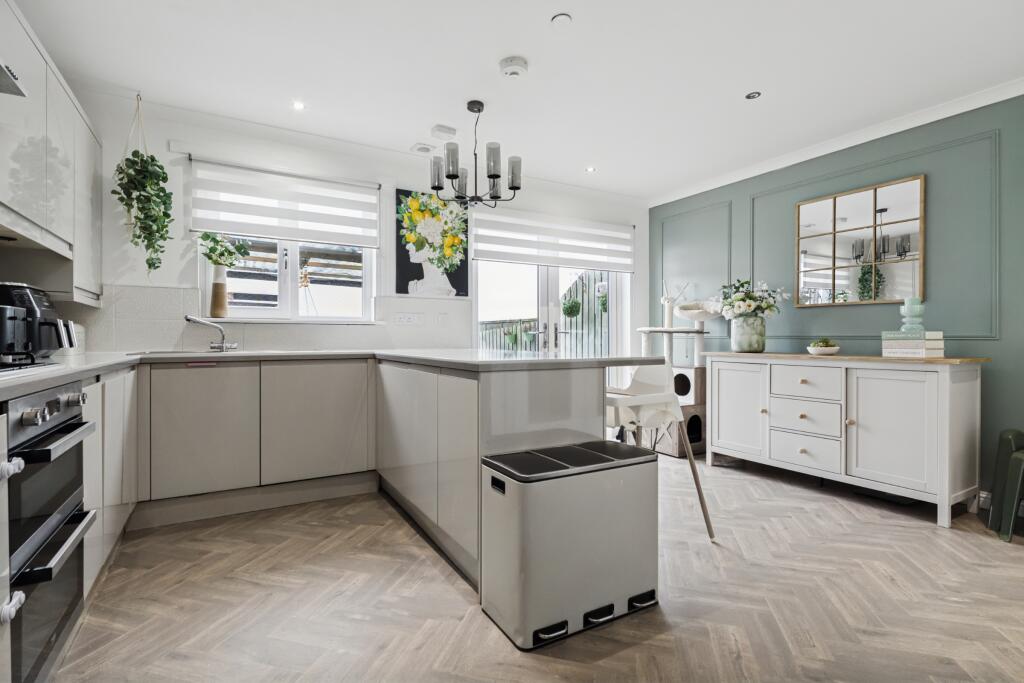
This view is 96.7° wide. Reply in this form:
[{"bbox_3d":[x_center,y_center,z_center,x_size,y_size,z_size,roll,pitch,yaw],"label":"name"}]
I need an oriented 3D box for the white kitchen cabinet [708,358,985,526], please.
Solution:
[{"bbox_3d":[2.142,0.551,3.144,0.460,0.890,1.520,0,0,-31],"label":"white kitchen cabinet"}]

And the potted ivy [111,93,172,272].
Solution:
[{"bbox_3d":[-2.206,-0.937,2.717,0.290,1.030,0.280,0,0,-31],"label":"potted ivy"}]

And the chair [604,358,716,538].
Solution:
[{"bbox_3d":[0.612,0.552,2.368,0.610,0.900,0.570,0,0,-31],"label":"chair"}]

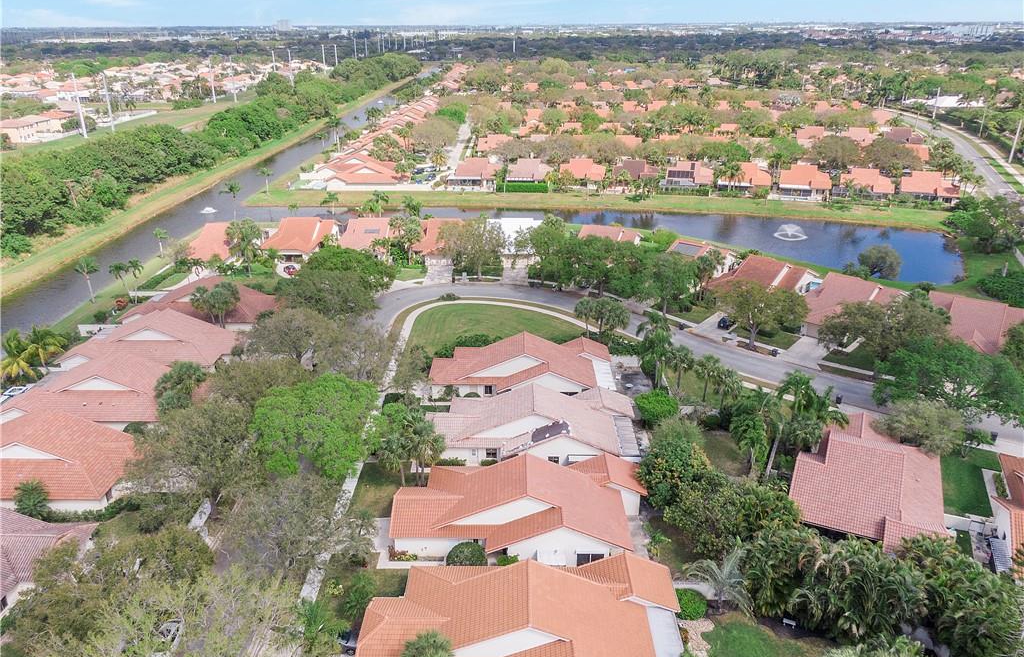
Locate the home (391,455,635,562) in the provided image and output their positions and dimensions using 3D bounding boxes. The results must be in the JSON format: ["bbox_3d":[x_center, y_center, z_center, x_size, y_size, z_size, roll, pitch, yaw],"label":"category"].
[{"bbox_3d":[0.981,16.149,66.836,23.800,6.600,13.100,0,23,0],"label":"home"}]

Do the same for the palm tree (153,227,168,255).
[{"bbox_3d":[-73.680,-18.124,149.652,3.382,6.346,3.382,0,23,0],"label":"palm tree"}]

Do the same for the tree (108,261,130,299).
[{"bbox_3d":[-68.605,-8.125,124.929,3.666,7.422,3.666,0,23,0],"label":"tree"}]

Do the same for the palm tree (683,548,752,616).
[{"bbox_3d":[16.549,20.765,57.187,5.577,5.585,5.577,0,23,0],"label":"palm tree"}]

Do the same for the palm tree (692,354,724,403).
[{"bbox_3d":[24.511,6.396,89.253,3.887,6.633,3.887,0,23,0],"label":"palm tree"}]

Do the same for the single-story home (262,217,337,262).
[{"bbox_3d":[-44.621,-20.487,153.363,13.440,6.100,23.520,0,23,0],"label":"single-story home"}]

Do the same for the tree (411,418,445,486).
[{"bbox_3d":[-8.736,12.893,72.763,3.800,8.000,3.800,0,23,0],"label":"tree"}]

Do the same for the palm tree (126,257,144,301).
[{"bbox_3d":[-62.883,-7.872,118.950,2.900,8.000,2.900,0,23,0],"label":"palm tree"}]

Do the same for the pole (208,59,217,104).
[{"bbox_3d":[-177.648,-146.376,420.957,0.900,24.700,0.900,0,23,0],"label":"pole"}]

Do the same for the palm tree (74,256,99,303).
[{"bbox_3d":[-71.077,-8.072,119.390,3.700,8.100,3.700,0,23,0],"label":"palm tree"}]

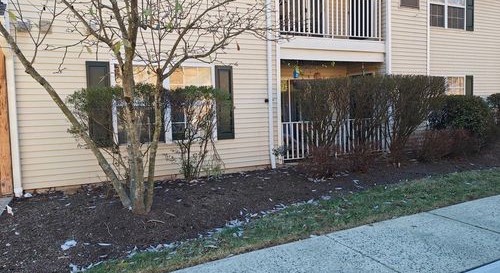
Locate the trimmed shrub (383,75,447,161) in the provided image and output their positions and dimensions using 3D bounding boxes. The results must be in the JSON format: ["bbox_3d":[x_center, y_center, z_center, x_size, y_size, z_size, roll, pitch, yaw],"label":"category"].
[{"bbox_3d":[3.873,-0.422,8.449,1.250,1.953,1.050,-3,4,-25],"label":"trimmed shrub"}]

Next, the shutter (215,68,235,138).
[{"bbox_3d":[-0.508,-0.673,7.319,0.367,1.474,0.040,-3,4,-25],"label":"shutter"}]

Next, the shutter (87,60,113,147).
[{"bbox_3d":[-2.630,-0.552,6.334,0.378,1.476,0.040,-3,4,-25],"label":"shutter"}]

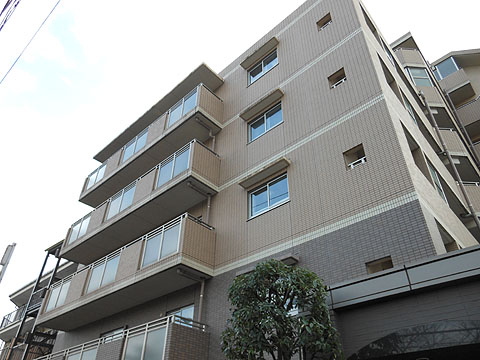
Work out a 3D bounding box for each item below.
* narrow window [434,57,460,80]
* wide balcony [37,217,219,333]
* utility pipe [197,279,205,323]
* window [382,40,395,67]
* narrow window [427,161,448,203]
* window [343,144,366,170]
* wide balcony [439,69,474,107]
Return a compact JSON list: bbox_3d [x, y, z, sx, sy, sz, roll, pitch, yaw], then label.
[{"bbox_3d":[13.381,-7.141,22.524,1.379,1.428,0.118,-29,-46,34],"label":"narrow window"},{"bbox_3d":[-4.439,3.626,12.157,9.094,1.513,1.142,-29,-46,34],"label":"wide balcony"},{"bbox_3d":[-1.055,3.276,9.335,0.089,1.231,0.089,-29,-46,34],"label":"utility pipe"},{"bbox_3d":[5.549,-4.761,13.146,0.097,1.303,0.821,-29,-46,34],"label":"window"},{"bbox_3d":[5.397,0.108,9.493,0.099,1.320,0.837,-29,-46,34],"label":"narrow window"},{"bbox_3d":[2.677,-0.497,7.994,0.483,0.537,0.118,-29,-46,34],"label":"window"},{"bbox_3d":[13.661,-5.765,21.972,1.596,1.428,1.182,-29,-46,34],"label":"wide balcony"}]

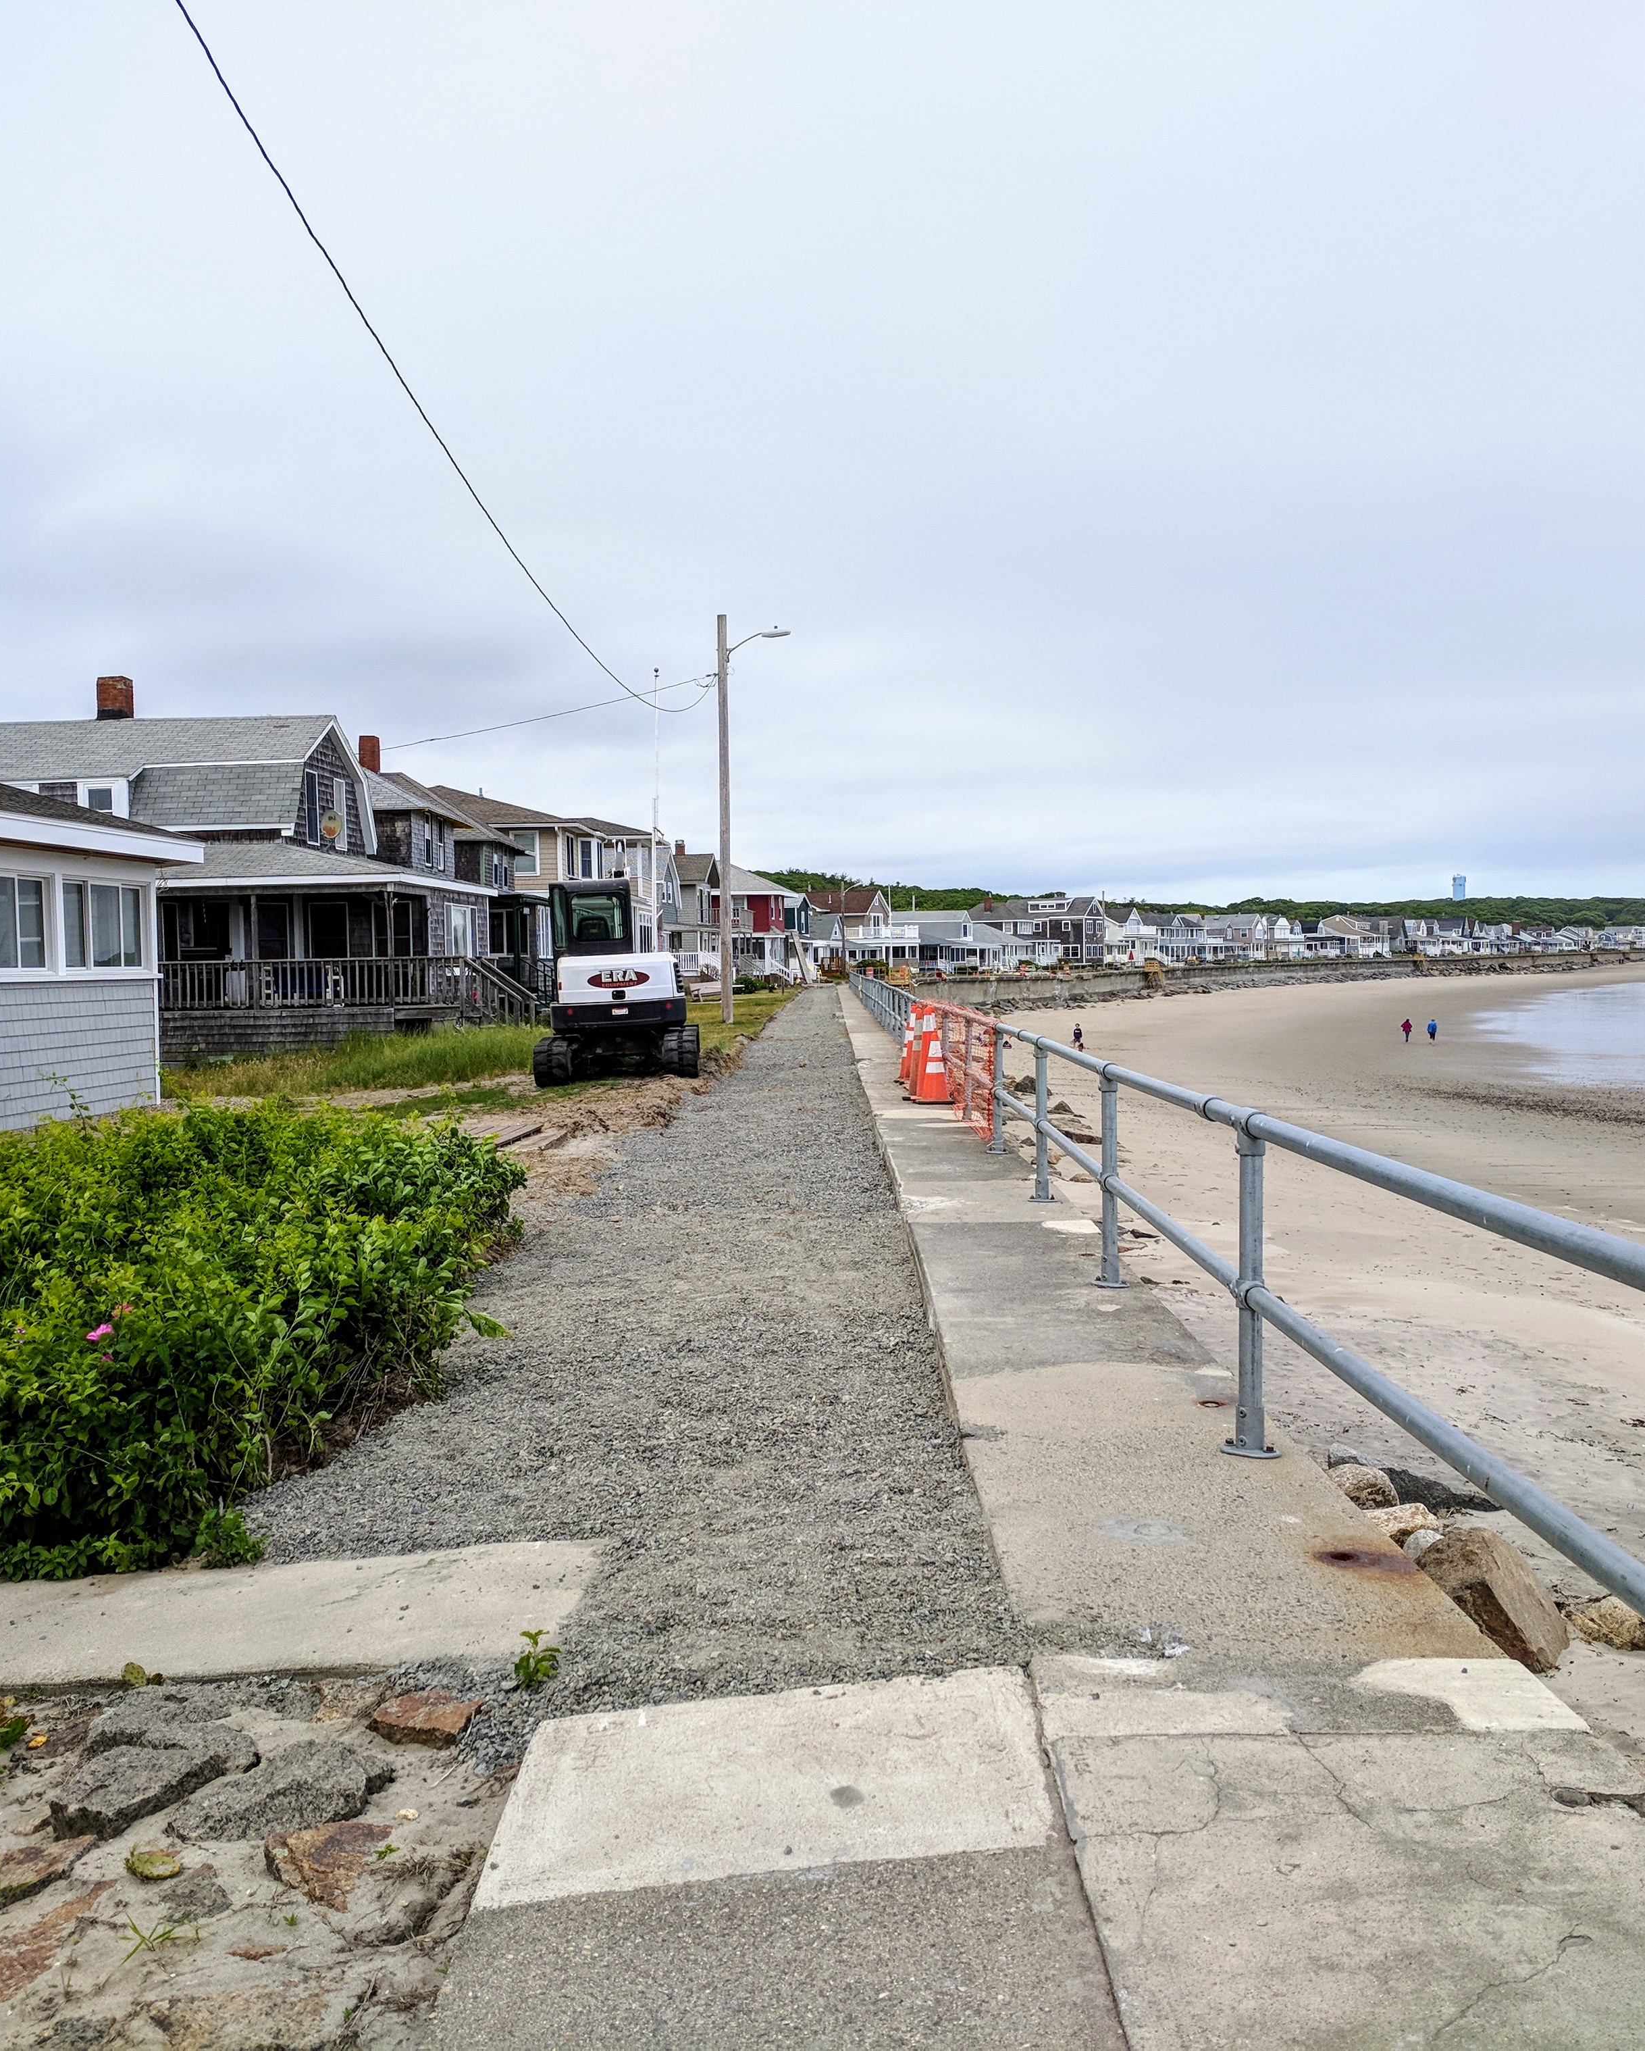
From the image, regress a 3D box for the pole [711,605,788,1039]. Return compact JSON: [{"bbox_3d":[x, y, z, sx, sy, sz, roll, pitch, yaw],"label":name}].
[{"bbox_3d":[-1.499,-4.790,47.883,1.650,9.480,0.360,-1,2,1],"label":"pole"}]

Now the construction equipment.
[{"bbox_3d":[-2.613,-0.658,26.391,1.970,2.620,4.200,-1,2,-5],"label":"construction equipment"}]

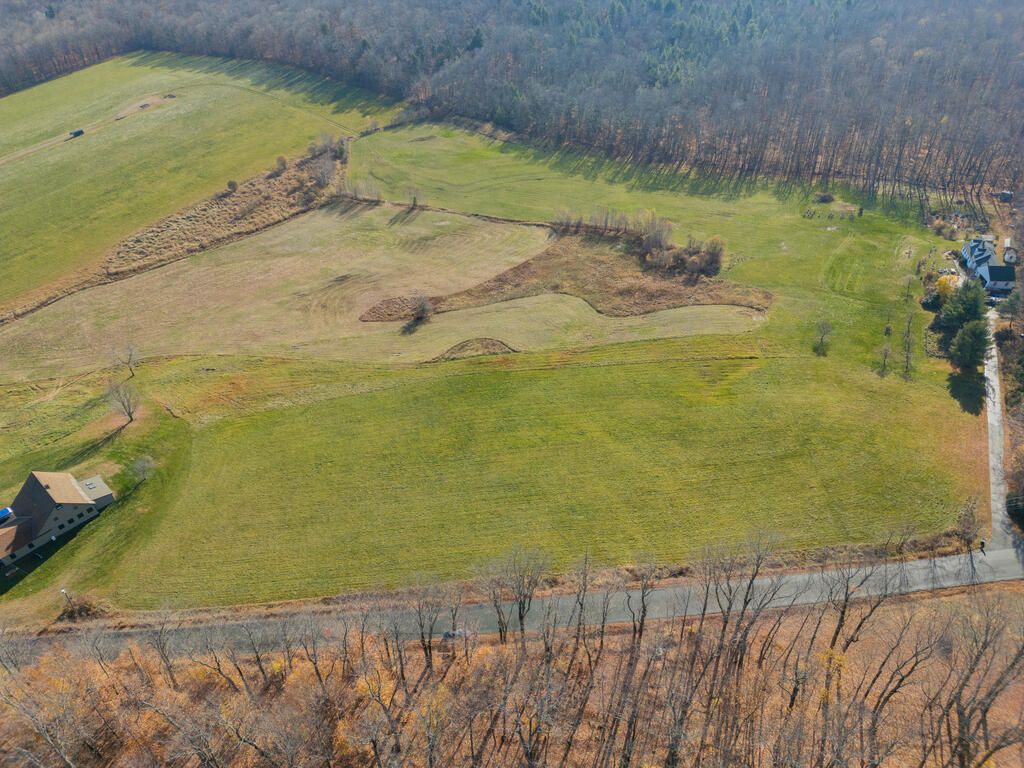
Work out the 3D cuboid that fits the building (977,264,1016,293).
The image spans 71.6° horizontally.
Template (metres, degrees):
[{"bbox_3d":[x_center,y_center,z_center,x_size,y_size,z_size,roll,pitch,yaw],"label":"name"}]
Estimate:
[{"bbox_3d":[154.800,-34.595,227.196,8.400,6.900,7.300,0,33,0],"label":"building"}]

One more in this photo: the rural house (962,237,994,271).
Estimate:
[{"bbox_3d":[160.246,-44.674,242.697,8.000,6.600,12.000,9,35,13],"label":"rural house"}]

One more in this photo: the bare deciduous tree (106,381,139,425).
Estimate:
[{"bbox_3d":[-90.310,4.250,164.976,7.500,10.800,7.500,0,33,0],"label":"bare deciduous tree"}]

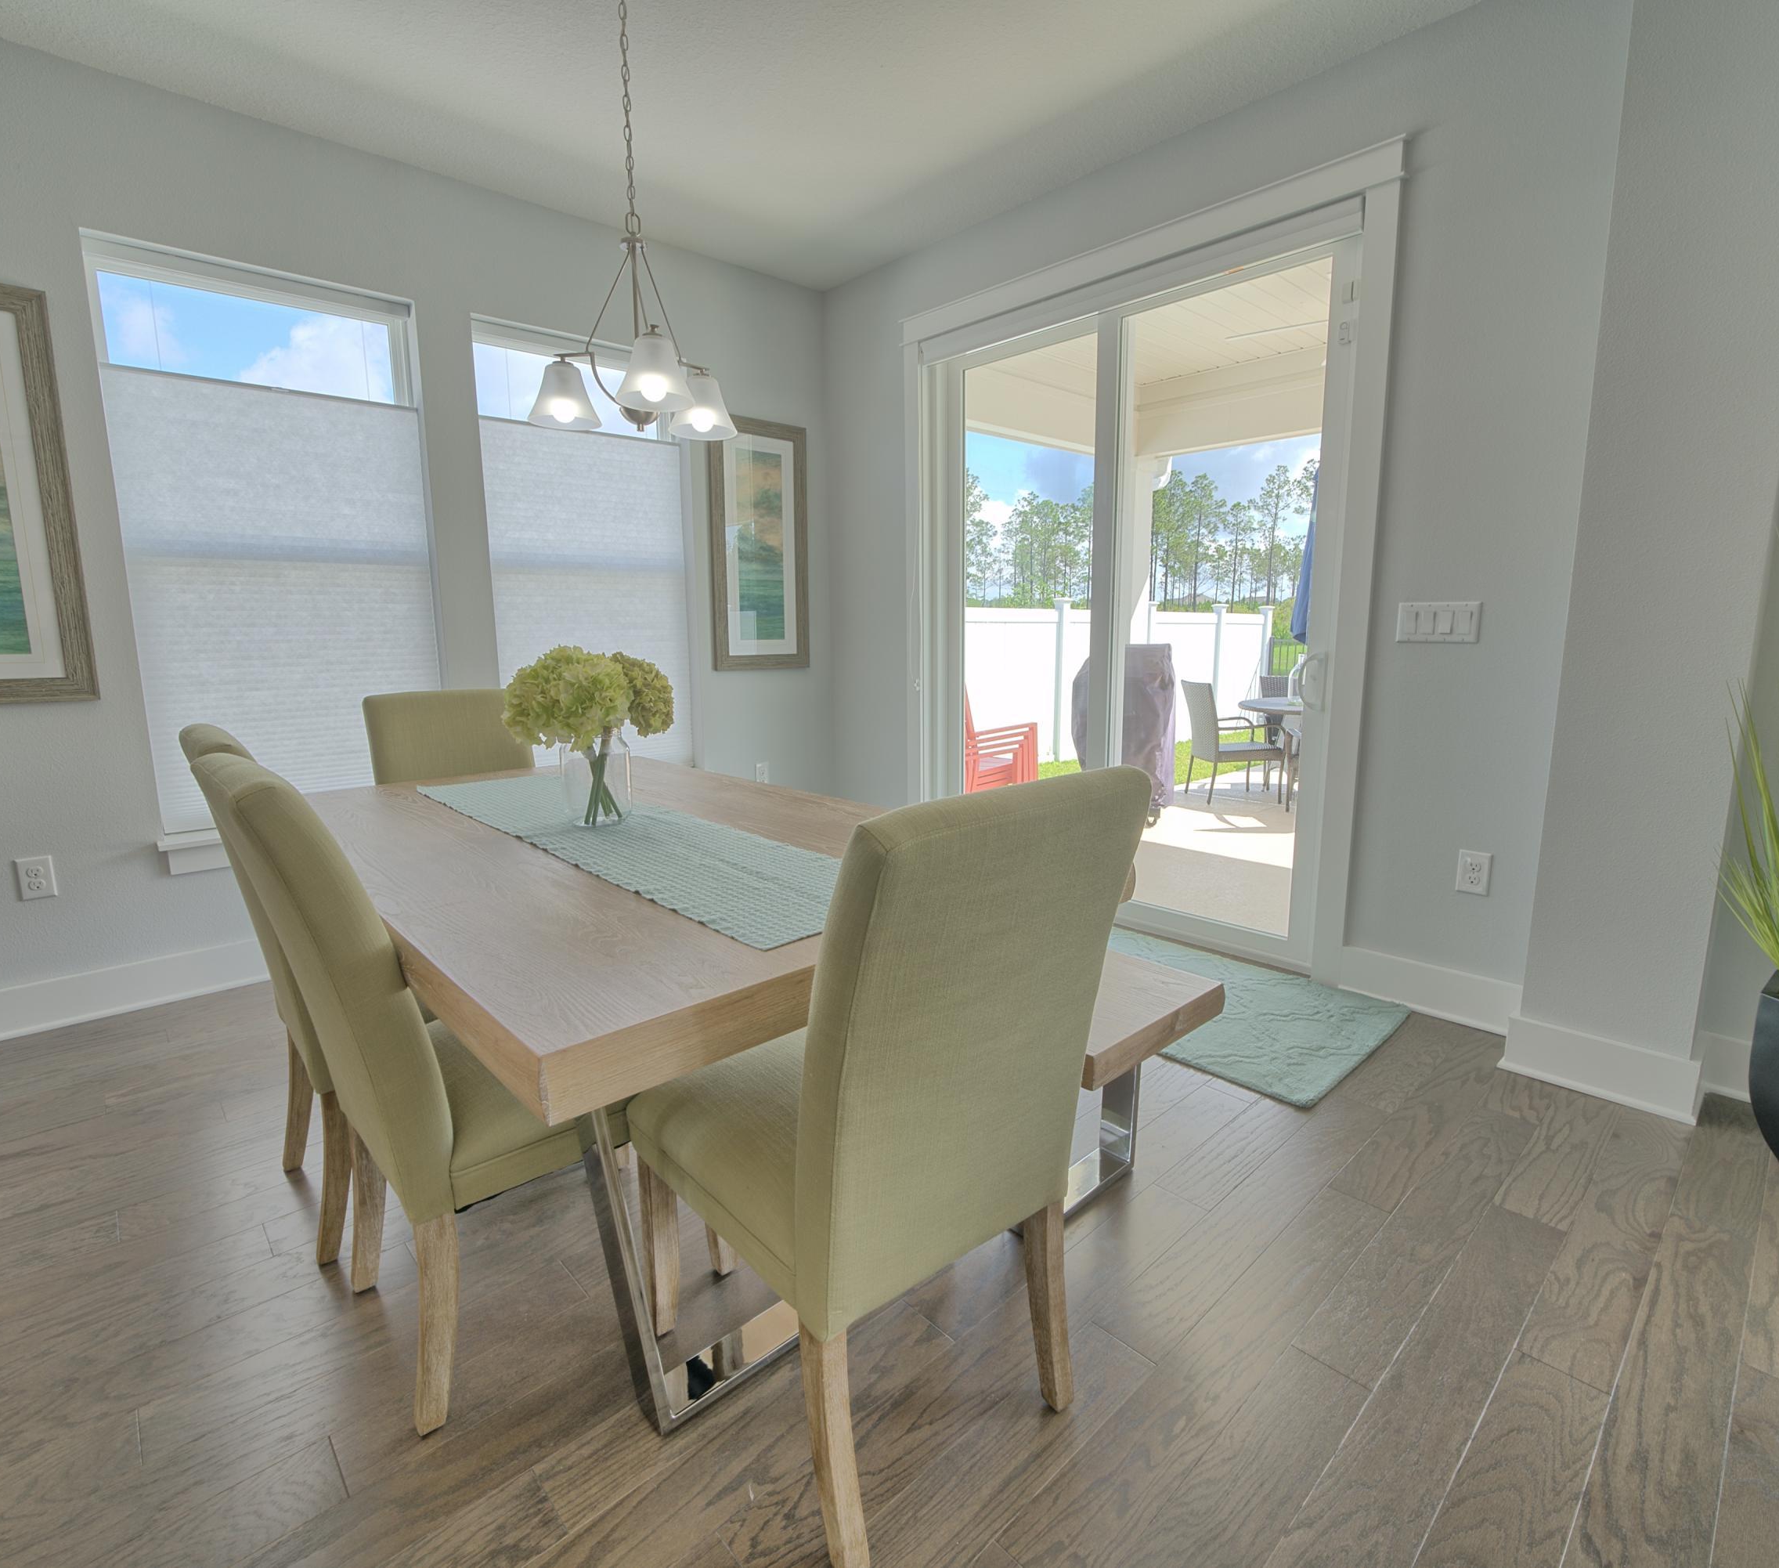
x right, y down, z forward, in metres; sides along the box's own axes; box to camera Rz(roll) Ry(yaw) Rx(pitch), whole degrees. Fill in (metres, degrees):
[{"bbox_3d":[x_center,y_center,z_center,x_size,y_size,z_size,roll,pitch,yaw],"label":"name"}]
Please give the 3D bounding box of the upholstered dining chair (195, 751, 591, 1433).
[{"bbox_3d":[-0.674,0.428,1.467,0.660,0.995,0.475,-9,13,-41],"label":"upholstered dining chair"}]

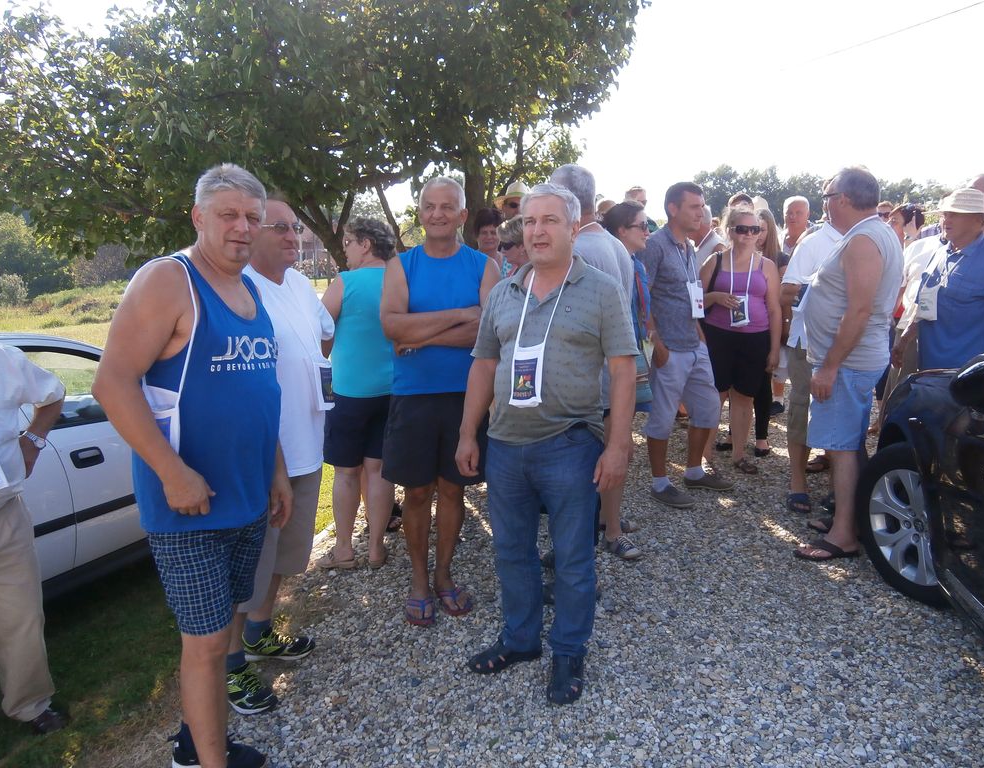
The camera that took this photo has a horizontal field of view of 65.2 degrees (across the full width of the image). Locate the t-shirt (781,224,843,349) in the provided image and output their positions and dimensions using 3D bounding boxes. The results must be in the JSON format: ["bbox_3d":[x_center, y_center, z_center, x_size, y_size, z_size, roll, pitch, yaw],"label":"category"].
[{"bbox_3d":[1.850,-0.527,4.203,0.560,0.740,0.340,-2,6,-23],"label":"t-shirt"}]

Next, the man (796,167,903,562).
[{"bbox_3d":[1.669,-0.112,3.600,0.450,1.764,0.500,1,6,3],"label":"man"}]

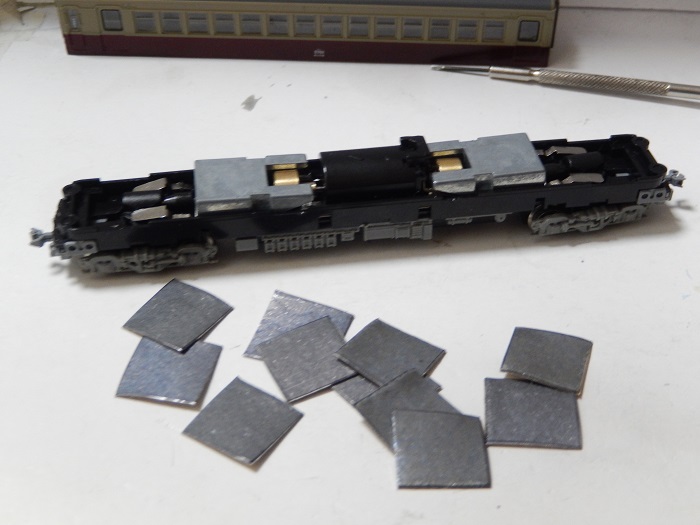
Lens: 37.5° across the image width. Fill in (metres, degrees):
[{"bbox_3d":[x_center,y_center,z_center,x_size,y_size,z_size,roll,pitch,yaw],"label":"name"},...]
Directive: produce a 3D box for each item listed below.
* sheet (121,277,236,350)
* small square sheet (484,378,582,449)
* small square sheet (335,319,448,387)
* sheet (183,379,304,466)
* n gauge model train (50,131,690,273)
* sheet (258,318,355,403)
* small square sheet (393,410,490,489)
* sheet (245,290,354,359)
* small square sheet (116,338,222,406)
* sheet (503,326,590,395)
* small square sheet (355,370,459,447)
[{"bbox_3d":[-0.031,0.010,0.189,0.014,0.001,0.014,23,45,25],"label":"sheet"},{"bbox_3d":[0.031,0.025,0.173,0.015,0.001,0.014,4,40,4],"label":"small square sheet"},{"bbox_3d":[0.007,0.016,0.182,0.015,0.001,0.014,25,42,25],"label":"small square sheet"},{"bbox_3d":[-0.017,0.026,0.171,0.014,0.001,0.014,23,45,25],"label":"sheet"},{"bbox_3d":[0.004,-0.013,0.206,0.133,0.016,0.017,-5,41,-7],"label":"n gauge model train"},{"bbox_3d":[-0.007,0.017,0.181,0.014,0.001,0.014,-19,46,-17],"label":"sheet"},{"bbox_3d":[0.015,0.030,0.165,0.015,0.001,0.015,1,41,-2],"label":"small square sheet"},{"bbox_3d":[-0.009,0.013,0.186,0.015,0.001,0.015,14,44,13],"label":"sheet"},{"bbox_3d":[-0.031,0.019,0.179,0.014,0.001,0.014,7,41,8],"label":"small square sheet"},{"bbox_3d":[0.035,0.017,0.182,0.014,0.001,0.014,13,39,15],"label":"sheet"},{"bbox_3d":[0.010,0.025,0.171,0.014,0.001,0.014,-27,49,-27],"label":"small square sheet"}]

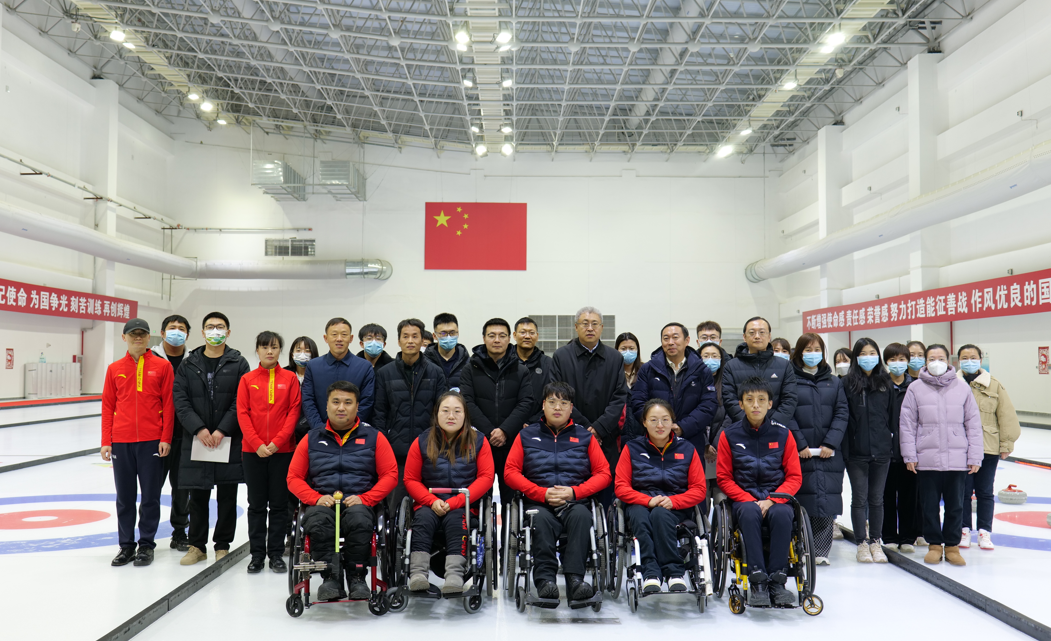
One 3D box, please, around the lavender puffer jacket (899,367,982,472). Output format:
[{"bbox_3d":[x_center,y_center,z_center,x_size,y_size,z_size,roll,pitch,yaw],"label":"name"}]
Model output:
[{"bbox_3d":[3.035,0.718,7.456,0.590,0.753,0.360,-1,-3,13],"label":"lavender puffer jacket"}]

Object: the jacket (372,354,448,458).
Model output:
[{"bbox_3d":[-0.820,0.600,7.261,0.545,0.732,0.330,0,-2,-4],"label":"jacket"}]

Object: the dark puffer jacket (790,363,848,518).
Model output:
[{"bbox_3d":[2.126,0.872,7.419,0.450,1.123,0.360,0,-3,10],"label":"dark puffer jacket"}]

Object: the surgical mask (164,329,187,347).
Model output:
[{"bbox_3d":[-2.719,0.138,7.941,0.160,0.134,0.085,1,-2,-15],"label":"surgical mask"}]

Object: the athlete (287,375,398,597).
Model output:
[{"bbox_3d":[-1.095,0.980,6.113,0.670,1.244,0.760,0,-3,-8],"label":"athlete"}]

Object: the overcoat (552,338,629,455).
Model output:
[{"bbox_3d":[0.453,0.596,7.141,0.560,0.950,0.370,0,-3,3],"label":"overcoat"}]

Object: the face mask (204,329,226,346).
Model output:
[{"bbox_3d":[-2.261,0.123,7.461,0.155,0.126,0.085,1,-2,-13],"label":"face mask"}]

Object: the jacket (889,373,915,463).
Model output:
[{"bbox_3d":[2.912,0.744,7.955,0.500,0.695,0.320,0,-3,8],"label":"jacket"}]

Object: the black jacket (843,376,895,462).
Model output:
[{"bbox_3d":[2.582,0.729,7.697,0.410,0.664,0.270,0,-2,10],"label":"black jacket"}]

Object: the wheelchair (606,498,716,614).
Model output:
[{"bbox_3d":[0.798,1.297,6.179,0.620,0.800,0.860,0,-3,1],"label":"wheelchair"}]

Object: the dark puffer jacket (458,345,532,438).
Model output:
[{"bbox_3d":[-0.200,0.530,7.094,0.530,0.717,0.370,0,-3,-1],"label":"dark puffer jacket"}]

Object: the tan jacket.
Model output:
[{"bbox_3d":[3.646,0.731,8.227,0.640,0.695,0.330,0,-2,10],"label":"tan jacket"}]

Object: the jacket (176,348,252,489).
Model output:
[{"bbox_3d":[-2.317,0.709,7.557,0.550,1.047,0.340,1,-2,-11],"label":"jacket"}]

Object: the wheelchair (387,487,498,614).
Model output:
[{"bbox_3d":[-0.486,1.283,6.230,0.630,0.830,0.900,0,-3,1],"label":"wheelchair"}]

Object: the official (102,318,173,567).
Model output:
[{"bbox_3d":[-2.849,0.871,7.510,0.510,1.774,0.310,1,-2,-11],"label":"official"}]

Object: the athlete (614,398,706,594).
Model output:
[{"bbox_3d":[0.801,1.009,6.082,0.560,1.084,0.730,0,-3,1],"label":"athlete"}]

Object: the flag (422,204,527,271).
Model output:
[{"bbox_3d":[-2.785,-4.736,57.749,5.720,3.800,0.060,0,-2,0],"label":"flag"}]

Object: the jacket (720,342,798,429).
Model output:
[{"bbox_3d":[1.677,0.550,7.334,0.550,0.793,0.330,0,-2,8],"label":"jacket"}]

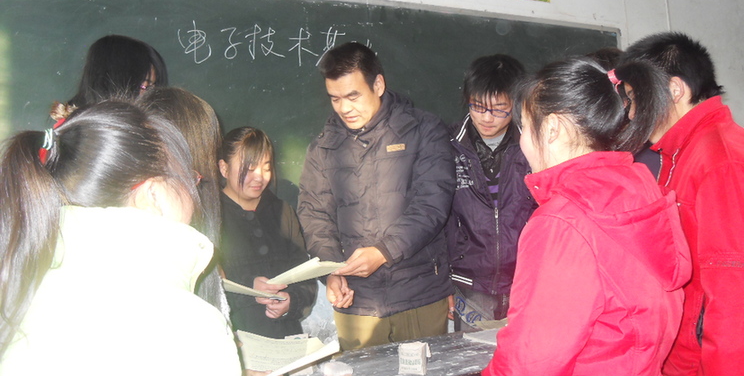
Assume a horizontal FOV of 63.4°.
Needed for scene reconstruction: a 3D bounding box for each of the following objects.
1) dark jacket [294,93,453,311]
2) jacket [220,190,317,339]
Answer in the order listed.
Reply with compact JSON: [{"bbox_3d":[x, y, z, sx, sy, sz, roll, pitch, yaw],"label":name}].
[{"bbox_3d":[0.014,0.043,1.920,0.530,0.720,0.400,-6,-4,24],"label":"dark jacket"},{"bbox_3d":[-0.377,0.278,2.000,0.430,0.560,0.320,-2,-4,-24],"label":"jacket"}]

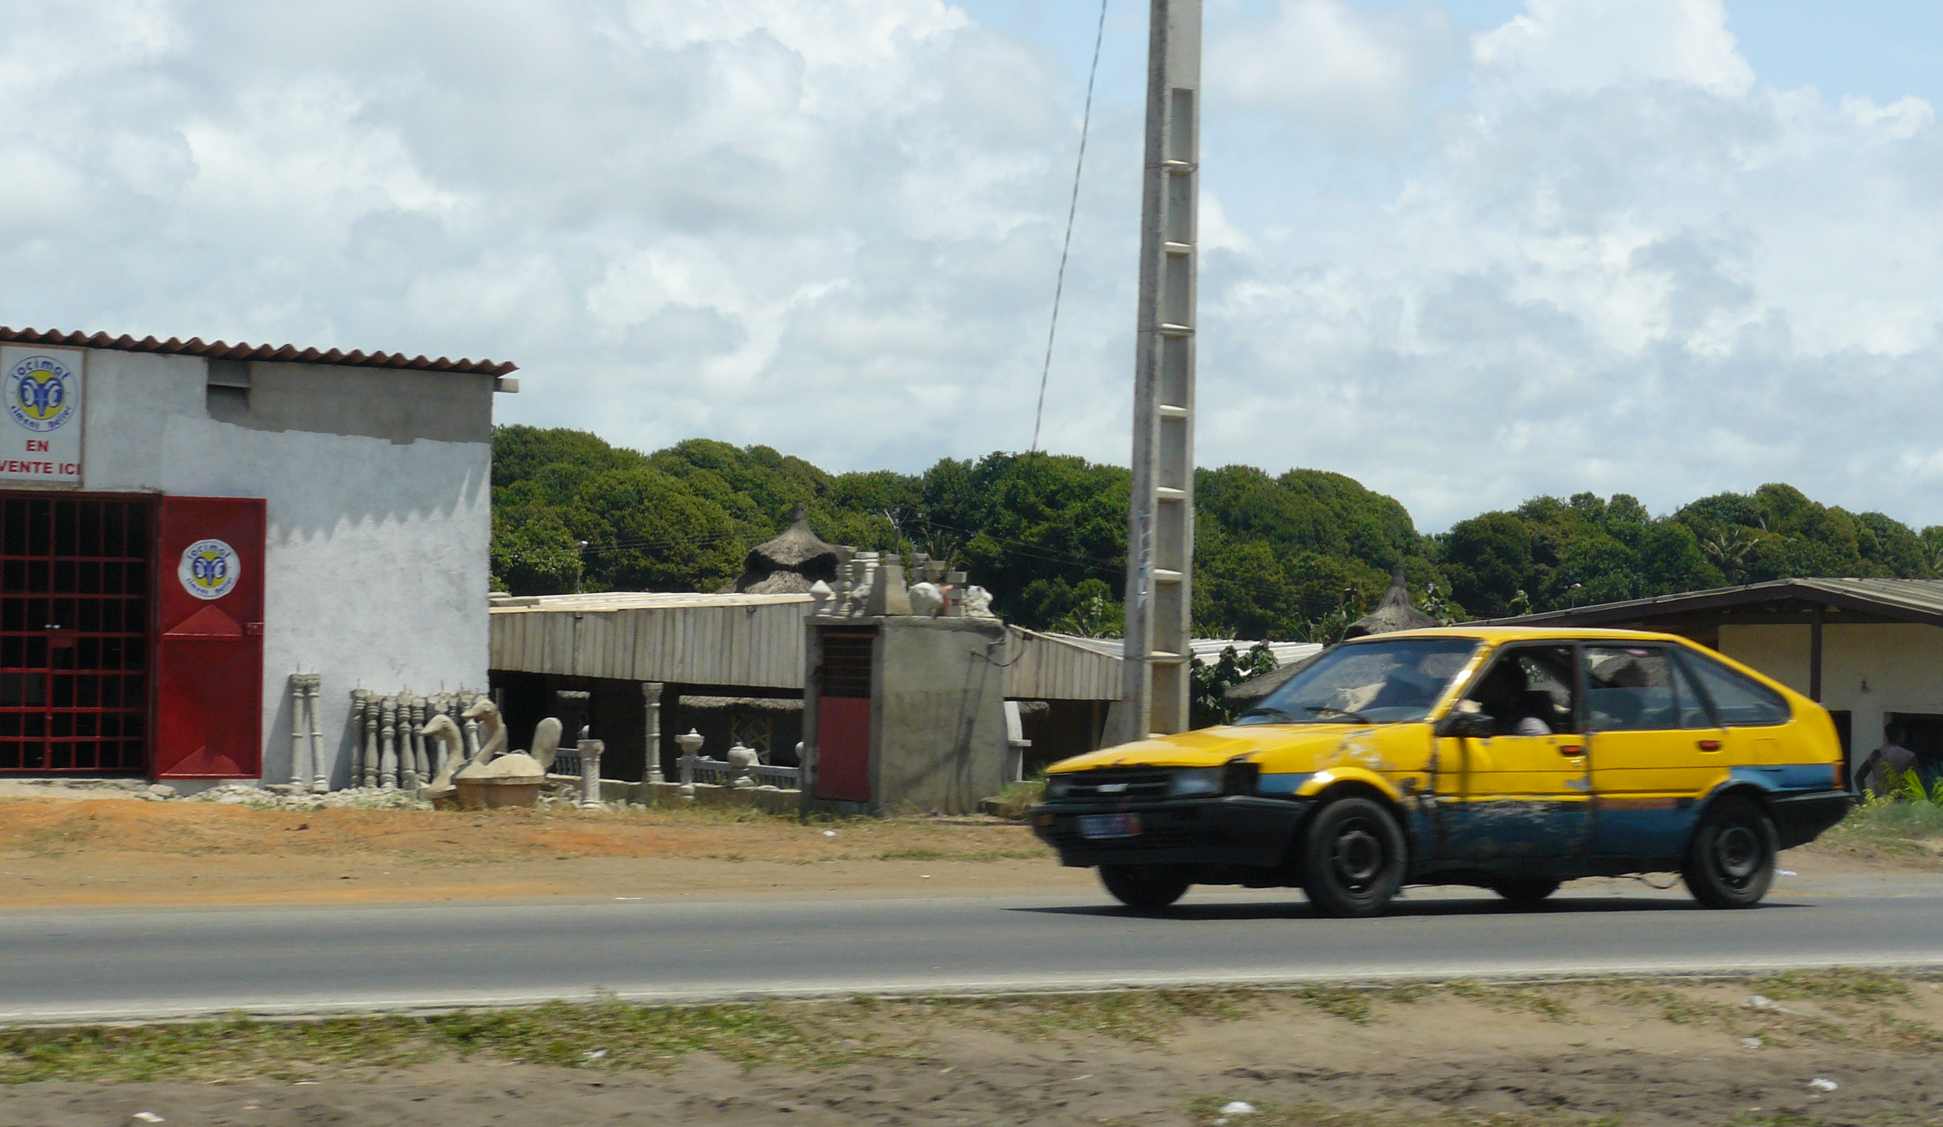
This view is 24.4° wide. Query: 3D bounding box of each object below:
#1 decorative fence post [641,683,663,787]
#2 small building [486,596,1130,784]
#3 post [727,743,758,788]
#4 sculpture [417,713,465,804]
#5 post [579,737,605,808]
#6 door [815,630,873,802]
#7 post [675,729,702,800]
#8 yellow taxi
[{"bbox_3d":[-2.442,1.297,34.400,0.165,0.791,0.165,1,-1,0],"label":"decorative fence post"},{"bbox_3d":[-2.221,1.289,38.802,6.010,2.050,4.000,2,-1,-29],"label":"small building"},{"bbox_3d":[-1.732,1.512,33.700,0.220,0.347,0.220,1,-1,0],"label":"post"},{"bbox_3d":[-3.629,1.390,32.000,0.640,0.649,0.340,2,-1,-20],"label":"sculpture"},{"bbox_3d":[-2.679,1.479,31.700,0.170,0.504,0.170,2,-2,-35],"label":"post"},{"bbox_3d":[-0.903,1.087,32.007,0.060,1.233,0.731,2,-2,-35],"label":"door"},{"bbox_3d":[-2.109,1.496,33.600,0.200,0.528,0.200,1,-1,0],"label":"post"},{"bbox_3d":[2.353,1.010,22.124,4.150,1.385,1.640,2,-2,-35],"label":"yellow taxi"}]

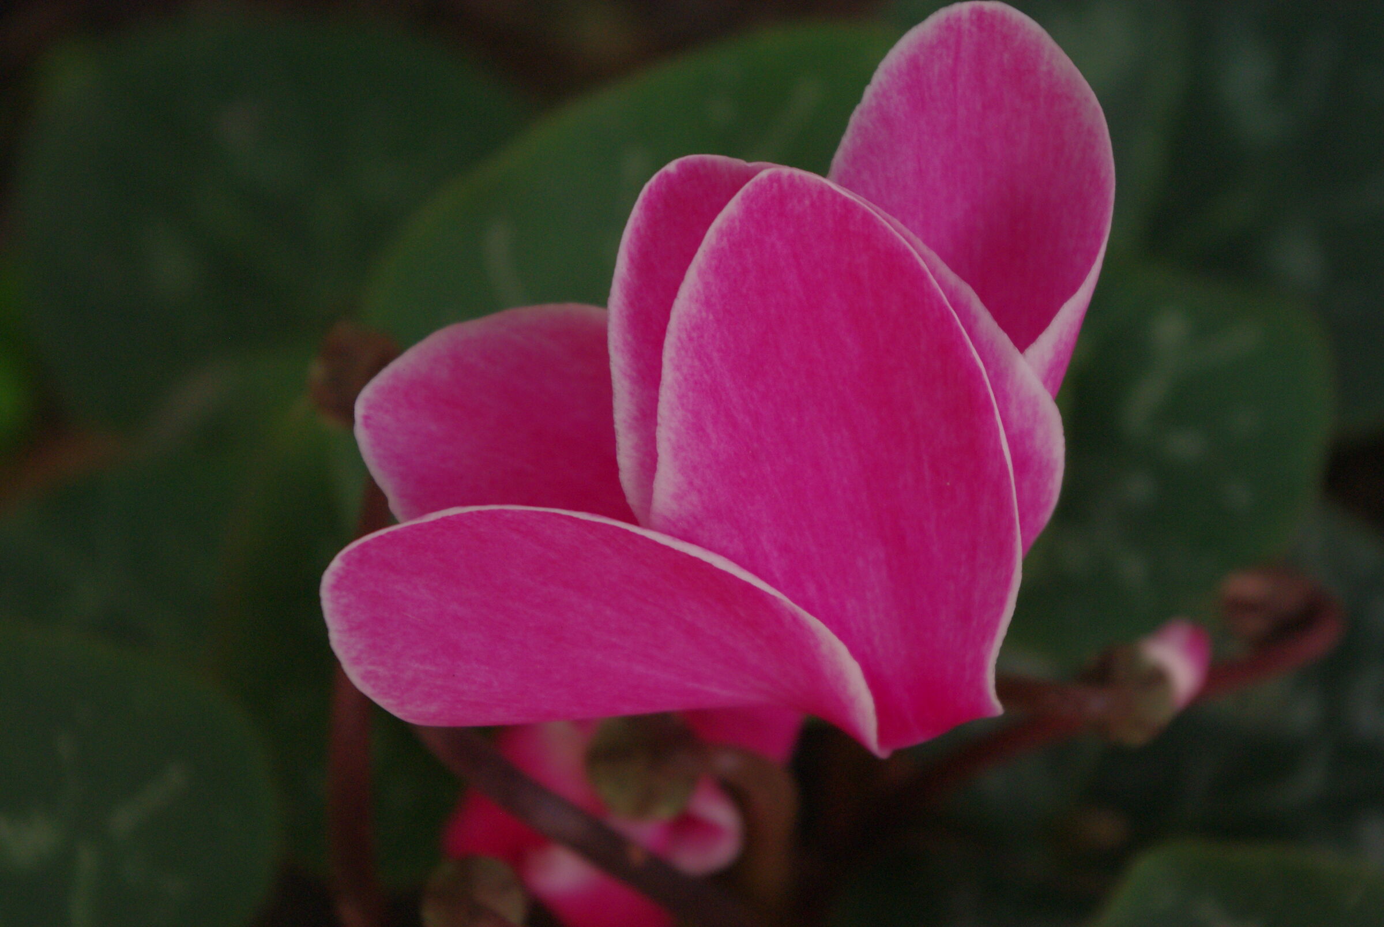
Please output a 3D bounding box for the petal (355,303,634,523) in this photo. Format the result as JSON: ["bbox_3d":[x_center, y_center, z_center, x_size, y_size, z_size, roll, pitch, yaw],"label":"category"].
[{"bbox_3d":[-0.015,-0.001,0.305,0.039,0.014,0.022,25,63,-6],"label":"petal"}]

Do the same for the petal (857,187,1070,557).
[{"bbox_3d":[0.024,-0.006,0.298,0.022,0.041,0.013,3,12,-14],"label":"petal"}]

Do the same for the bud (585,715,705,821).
[{"bbox_3d":[-0.005,0.032,0.335,0.011,0.011,0.011,0,33,0],"label":"bud"}]

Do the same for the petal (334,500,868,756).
[{"bbox_3d":[-0.008,0.015,0.283,0.050,0.016,0.020,12,76,-9],"label":"petal"}]

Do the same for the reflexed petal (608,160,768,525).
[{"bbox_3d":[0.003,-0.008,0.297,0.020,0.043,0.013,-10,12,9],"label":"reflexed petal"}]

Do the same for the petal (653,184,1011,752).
[{"bbox_3d":[0.013,0.000,0.285,0.030,0.052,0.014,-13,12,-4],"label":"petal"}]

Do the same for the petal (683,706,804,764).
[{"bbox_3d":[0.005,0.027,0.330,0.016,0.014,0.009,4,18,-6],"label":"petal"}]

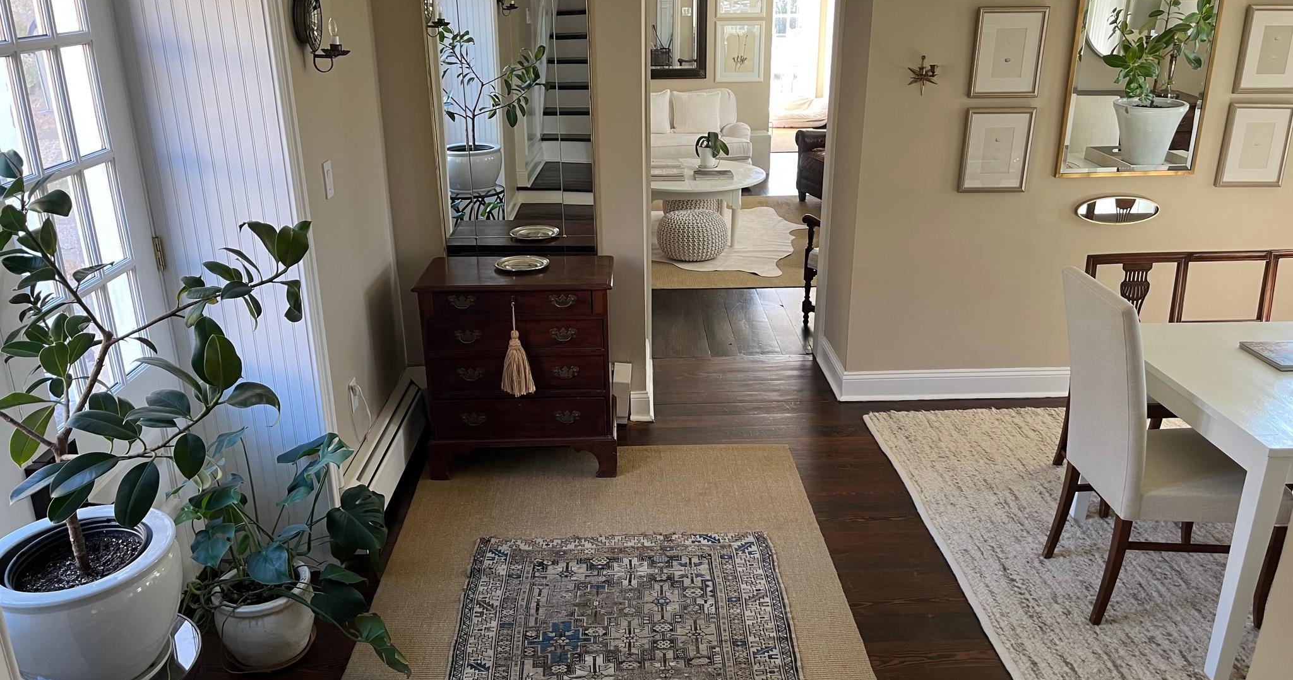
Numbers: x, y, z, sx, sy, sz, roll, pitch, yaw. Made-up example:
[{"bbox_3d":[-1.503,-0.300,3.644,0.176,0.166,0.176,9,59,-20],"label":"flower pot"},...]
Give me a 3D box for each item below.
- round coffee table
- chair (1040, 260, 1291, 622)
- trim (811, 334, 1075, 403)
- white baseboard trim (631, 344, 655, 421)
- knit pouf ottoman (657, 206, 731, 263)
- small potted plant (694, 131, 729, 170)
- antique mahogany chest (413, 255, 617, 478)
[{"bbox_3d":[0.287,-1.059,7.547,1.270,0.475,1.270,-1,21,-2],"label":"round coffee table"},{"bbox_3d":[1.642,0.330,3.050,0.620,1.025,0.480,-1,21,-2],"label":"chair"},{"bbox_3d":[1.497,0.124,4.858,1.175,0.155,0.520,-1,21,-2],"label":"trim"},{"bbox_3d":[-0.027,0.181,4.719,0.108,0.155,0.690,-1,21,-2],"label":"white baseboard trim"},{"bbox_3d":[0.328,-0.735,6.845,0.504,0.350,0.505,-1,21,-2],"label":"knit pouf ottoman"},{"bbox_3d":[0.513,-1.481,7.612,0.270,0.270,0.230,-1,21,-2],"label":"small potted plant"},{"bbox_3d":[-0.505,0.106,3.978,0.762,0.802,0.450,-1,21,-2],"label":"antique mahogany chest"}]

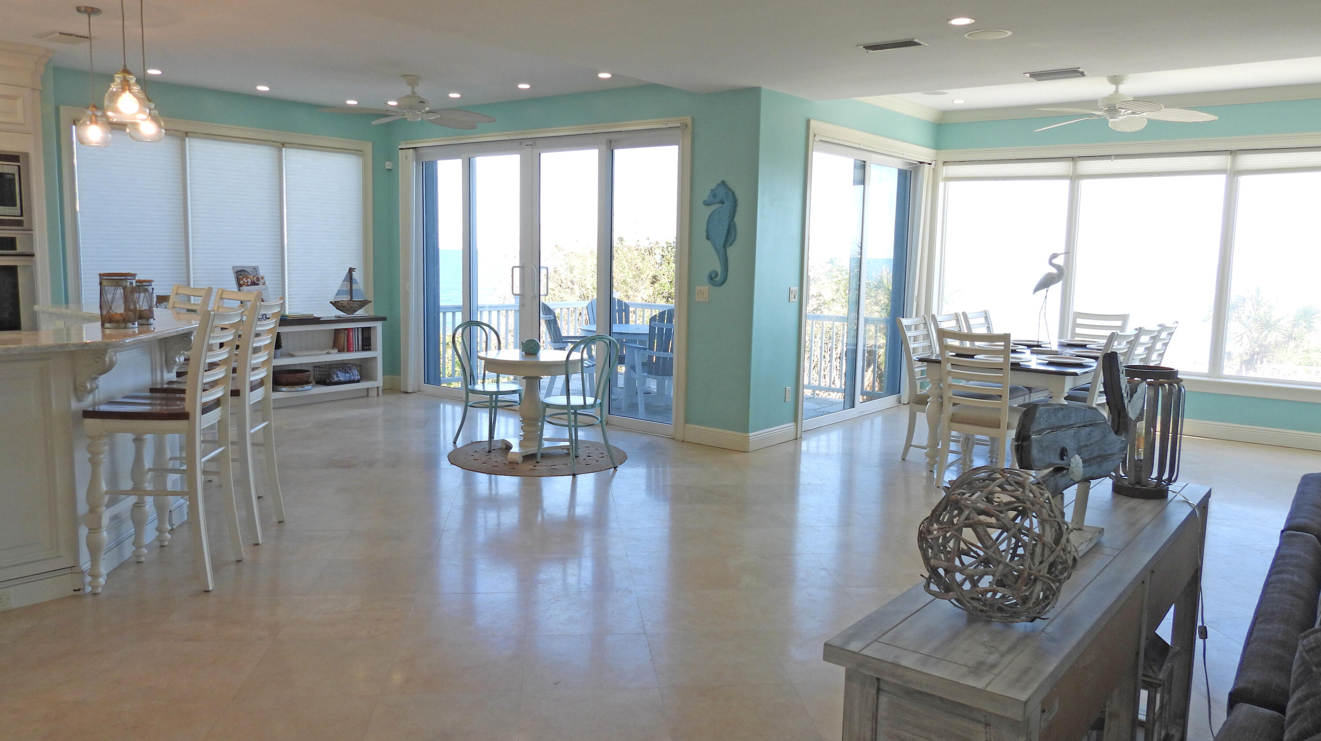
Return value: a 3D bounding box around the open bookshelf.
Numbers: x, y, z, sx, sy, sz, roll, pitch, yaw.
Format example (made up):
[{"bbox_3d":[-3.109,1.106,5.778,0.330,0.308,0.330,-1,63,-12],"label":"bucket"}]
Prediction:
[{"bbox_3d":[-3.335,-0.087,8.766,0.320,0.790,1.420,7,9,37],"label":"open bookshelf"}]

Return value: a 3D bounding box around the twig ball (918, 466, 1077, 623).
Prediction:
[{"bbox_3d":[0.654,0.338,1.778,0.290,0.290,0.290,1,7,0],"label":"twig ball"}]

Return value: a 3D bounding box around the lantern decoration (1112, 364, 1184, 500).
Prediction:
[{"bbox_3d":[1.441,0.179,2.716,0.222,0.376,0.222,7,9,38],"label":"lantern decoration"}]

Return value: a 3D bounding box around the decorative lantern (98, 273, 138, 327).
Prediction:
[{"bbox_3d":[-2.533,-0.324,4.292,0.177,0.245,0.177,-3,8,-30],"label":"decorative lantern"}]

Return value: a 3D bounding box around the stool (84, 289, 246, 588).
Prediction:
[{"bbox_3d":[-2.117,0.320,3.962,0.535,1.187,0.455,0,7,-7],"label":"stool"}]

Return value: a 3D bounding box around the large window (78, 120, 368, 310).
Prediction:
[{"bbox_3d":[-3.773,-1.230,8.241,0.100,1.680,2.660,7,9,37],"label":"large window"}]

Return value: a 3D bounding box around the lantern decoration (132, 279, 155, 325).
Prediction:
[{"bbox_3d":[-2.659,-0.349,4.667,0.155,0.225,0.155,7,9,37],"label":"lantern decoration"}]

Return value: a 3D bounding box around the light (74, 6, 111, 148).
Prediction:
[{"bbox_3d":[-2.946,-1.518,4.756,0.178,0.681,0.178,-3,8,-30],"label":"light"}]

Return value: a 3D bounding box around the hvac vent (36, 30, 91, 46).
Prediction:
[{"bbox_3d":[-3.887,-2.159,5.964,0.350,0.030,0.210,7,9,37],"label":"hvac vent"}]

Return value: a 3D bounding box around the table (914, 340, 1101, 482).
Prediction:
[{"bbox_3d":[2.838,0.262,6.902,1.060,0.760,2.150,7,9,38],"label":"table"}]

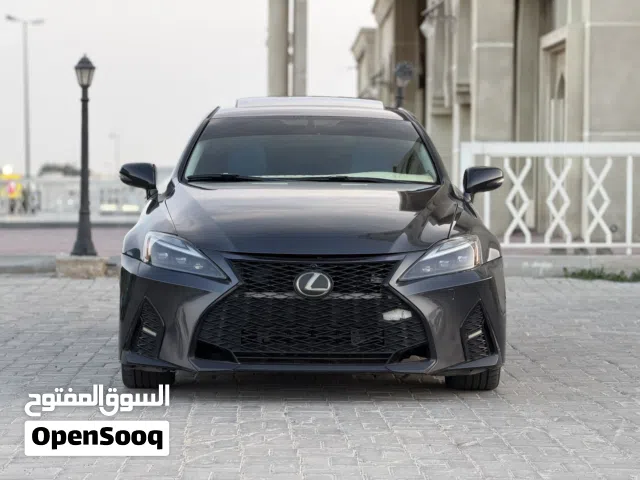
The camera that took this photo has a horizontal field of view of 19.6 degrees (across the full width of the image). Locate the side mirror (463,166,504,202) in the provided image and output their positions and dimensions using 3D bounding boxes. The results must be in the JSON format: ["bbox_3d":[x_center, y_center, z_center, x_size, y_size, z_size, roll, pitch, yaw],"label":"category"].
[{"bbox_3d":[0.852,-0.288,9.600,0.205,0.180,0.160,0,2,-1],"label":"side mirror"}]

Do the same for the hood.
[{"bbox_3d":[-0.033,-0.108,8.590,1.460,0.310,1.200,0,2,-1],"label":"hood"}]

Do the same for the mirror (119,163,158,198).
[{"bbox_3d":[-0.944,-0.309,9.600,0.205,0.180,0.160,0,2,-1],"label":"mirror"}]

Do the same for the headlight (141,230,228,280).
[{"bbox_3d":[-0.602,0.064,8.240,0.400,0.195,0.360,0,2,-1],"label":"headlight"}]

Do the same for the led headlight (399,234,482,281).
[{"bbox_3d":[0.542,0.073,8.250,0.400,0.195,0.360,0,2,-1],"label":"led headlight"}]

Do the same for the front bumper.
[{"bbox_3d":[-0.030,0.326,8.190,1.780,0.520,0.580,0,2,-1],"label":"front bumper"}]

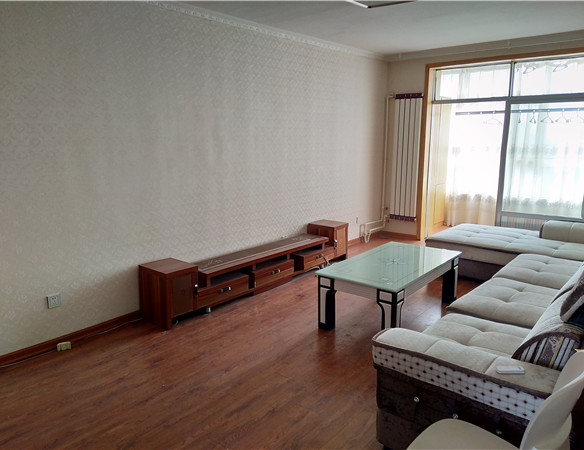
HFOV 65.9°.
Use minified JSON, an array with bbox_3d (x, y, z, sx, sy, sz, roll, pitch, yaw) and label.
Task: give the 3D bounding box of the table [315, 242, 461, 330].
[{"bbox_3d":[0.841,0.530,3.756,0.680,0.462,1.282,9,15,38],"label":"table"}]

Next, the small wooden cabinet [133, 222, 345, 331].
[{"bbox_3d":[-0.287,0.380,4.562,0.368,0.444,2.546,9,15,39],"label":"small wooden cabinet"}]

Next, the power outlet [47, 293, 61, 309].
[{"bbox_3d":[-1.700,0.547,3.231,0.012,0.087,0.087,9,15,39],"label":"power outlet"}]

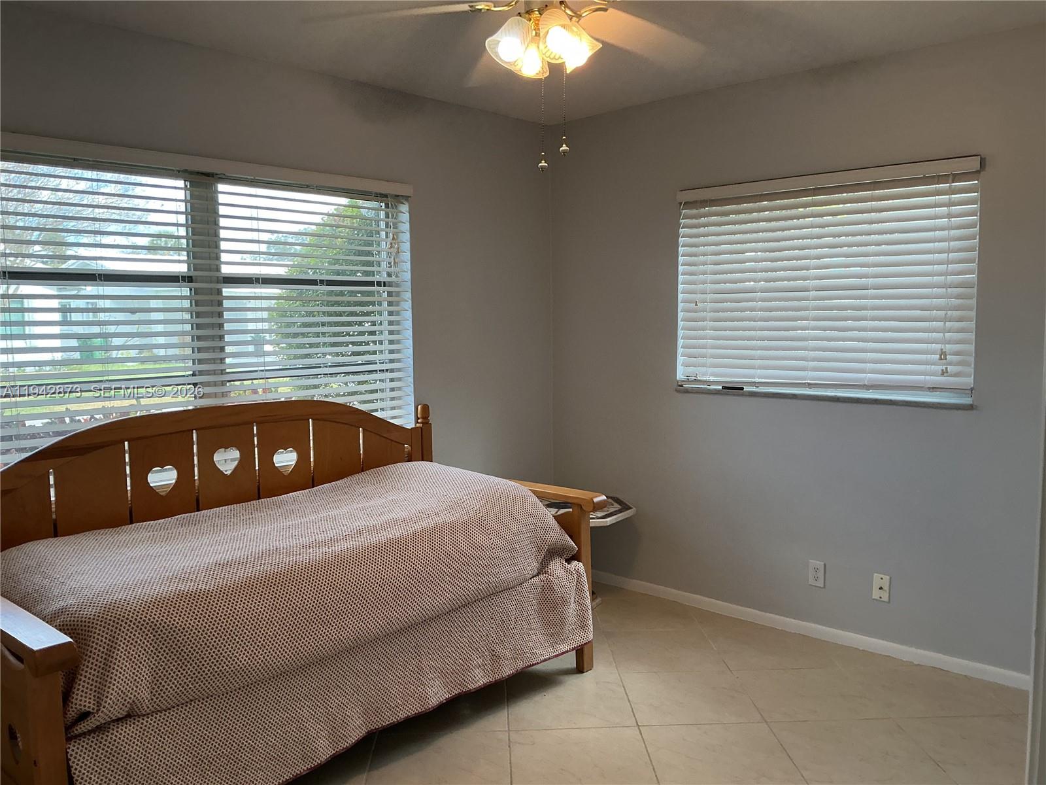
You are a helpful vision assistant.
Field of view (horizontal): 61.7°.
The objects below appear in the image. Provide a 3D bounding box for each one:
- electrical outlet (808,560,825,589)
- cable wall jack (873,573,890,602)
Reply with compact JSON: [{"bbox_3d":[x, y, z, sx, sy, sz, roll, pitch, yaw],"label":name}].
[{"bbox_3d":[1.312,0.809,3.916,0.071,0.115,0.008,4,7,43],"label":"electrical outlet"},{"bbox_3d":[1.520,0.828,3.720,0.071,0.115,0.014,4,7,43],"label":"cable wall jack"}]

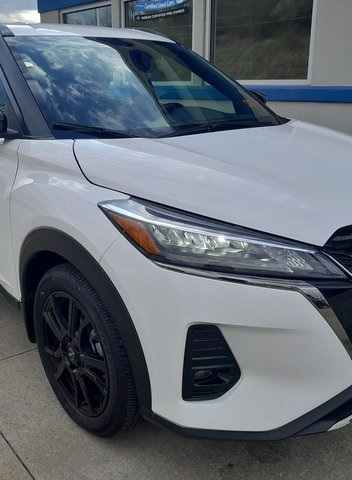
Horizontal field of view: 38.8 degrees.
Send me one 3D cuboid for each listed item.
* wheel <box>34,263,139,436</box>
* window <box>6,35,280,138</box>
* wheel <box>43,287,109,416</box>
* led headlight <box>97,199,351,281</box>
[{"bbox_3d":[-0.303,0.399,1.893,0.210,0.657,0.657,-14,23,-39],"label":"wheel"},{"bbox_3d":[-0.162,-0.825,2.552,1.400,0.140,0.880,-14,55,-39],"label":"window"},{"bbox_3d":[-0.320,0.403,1.879,0.170,0.468,0.468,-14,23,-39],"label":"wheel"},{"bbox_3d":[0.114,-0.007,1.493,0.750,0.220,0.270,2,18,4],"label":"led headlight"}]

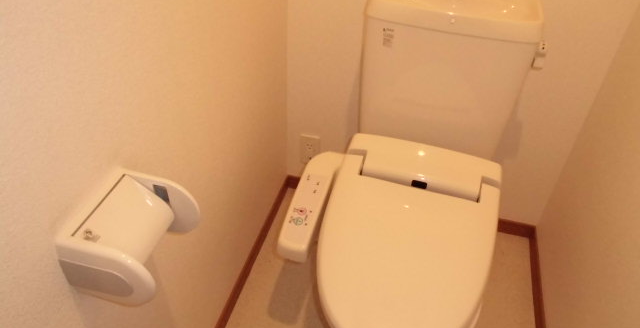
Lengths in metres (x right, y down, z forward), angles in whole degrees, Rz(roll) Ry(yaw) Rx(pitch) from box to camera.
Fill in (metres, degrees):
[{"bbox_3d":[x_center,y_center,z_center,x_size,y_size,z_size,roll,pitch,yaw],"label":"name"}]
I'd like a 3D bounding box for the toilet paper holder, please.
[{"bbox_3d":[-0.254,0.098,0.667,0.118,0.096,0.152,11,41,10],"label":"toilet paper holder"}]

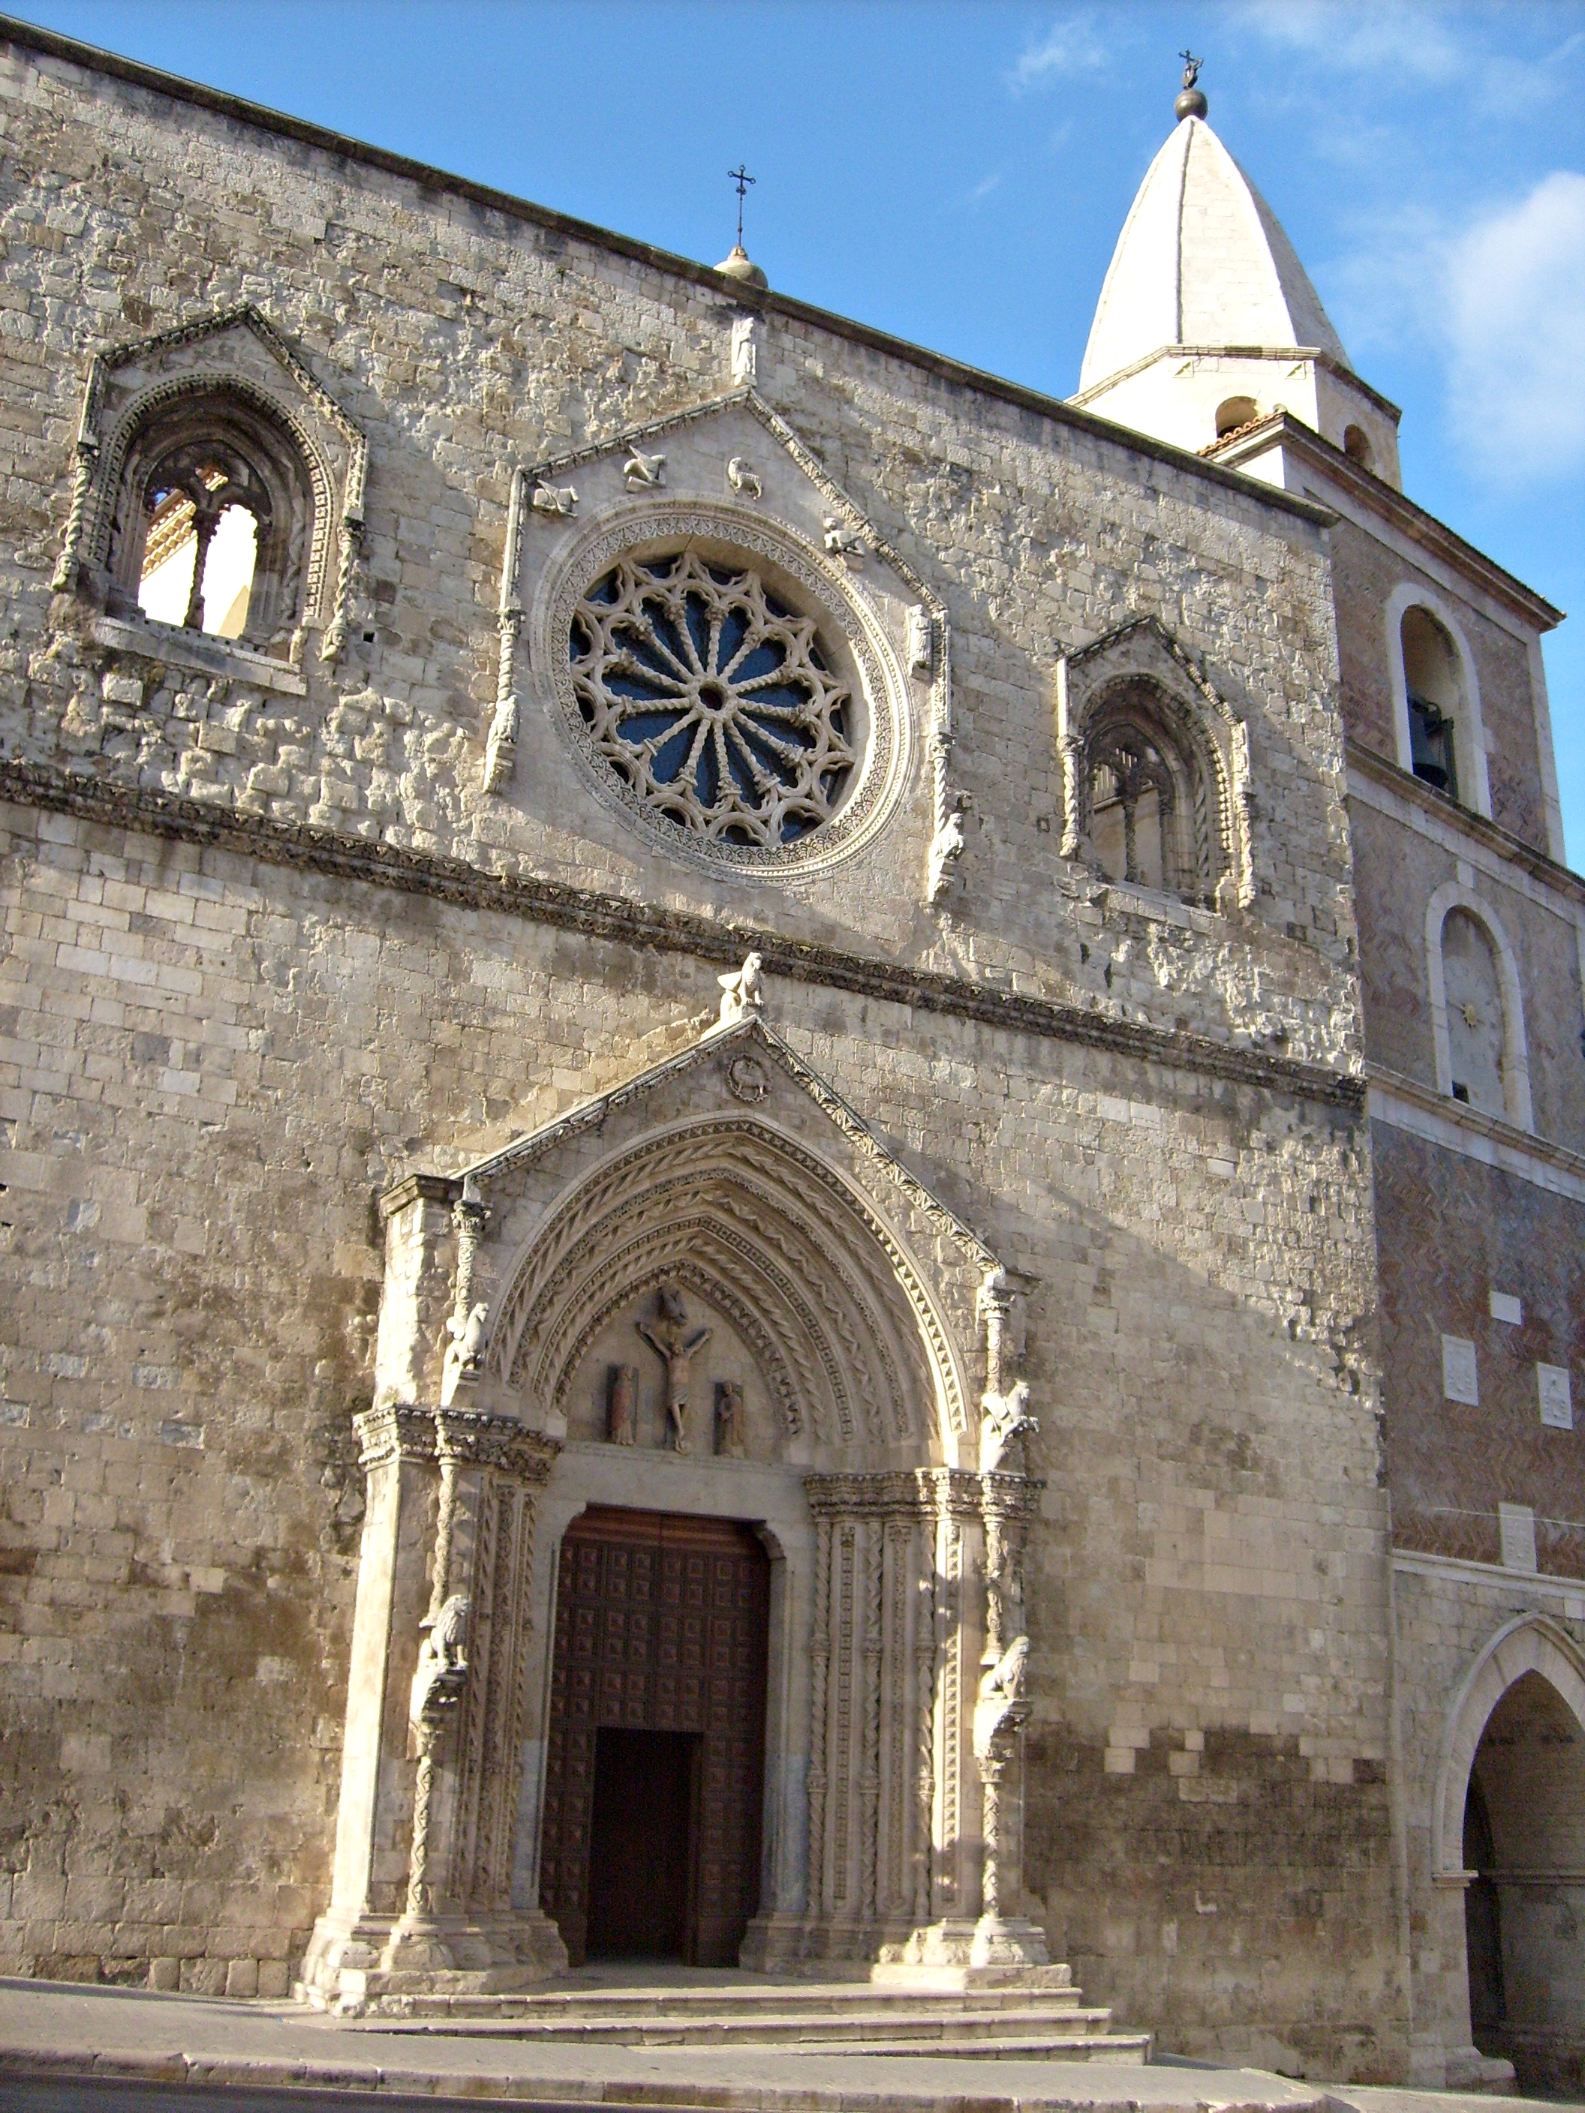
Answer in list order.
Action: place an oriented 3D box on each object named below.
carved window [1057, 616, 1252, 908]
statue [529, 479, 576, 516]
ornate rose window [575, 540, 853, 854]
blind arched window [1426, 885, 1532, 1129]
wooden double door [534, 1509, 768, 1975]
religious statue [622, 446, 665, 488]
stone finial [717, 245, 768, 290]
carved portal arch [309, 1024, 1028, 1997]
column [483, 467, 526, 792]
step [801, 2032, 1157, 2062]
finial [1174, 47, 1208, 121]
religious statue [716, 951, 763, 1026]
[{"bbox_3d":[4.490,-3.883,26.813,2.980,3.800,0.500,11,-21,-26],"label":"carved window"},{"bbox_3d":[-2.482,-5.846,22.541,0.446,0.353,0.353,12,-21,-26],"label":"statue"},{"bbox_3d":[-0.911,-4.107,24.300,3.700,3.700,0.350,11,-21,-26],"label":"ornate rose window"},{"bbox_3d":[9.813,-0.866,30.954,2.650,3.500,0.350,18,-25,-40],"label":"blind arched window"},{"bbox_3d":[-1.274,6.276,19.860,2.204,4.046,0.186,12,-21,-26],"label":"wooden double door"},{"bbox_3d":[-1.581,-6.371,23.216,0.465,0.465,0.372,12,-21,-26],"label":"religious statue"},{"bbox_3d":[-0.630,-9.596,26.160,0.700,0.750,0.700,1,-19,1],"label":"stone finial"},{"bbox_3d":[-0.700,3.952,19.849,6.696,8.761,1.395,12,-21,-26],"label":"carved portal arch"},{"bbox_3d":[-2.854,-4.458,21.861,0.251,3.664,0.409,12,-21,-26],"label":"column"},{"bbox_3d":[1.452,8.610,18.434,3.620,0.190,0.600,11,-21,-26],"label":"step"},{"bbox_3d":[7.301,-17.797,39.121,0.620,1.650,0.620,11,-21,-26],"label":"finial"},{"bbox_3d":[-0.475,-0.614,21.144,0.372,0.688,0.800,12,-21,-26],"label":"religious statue"}]

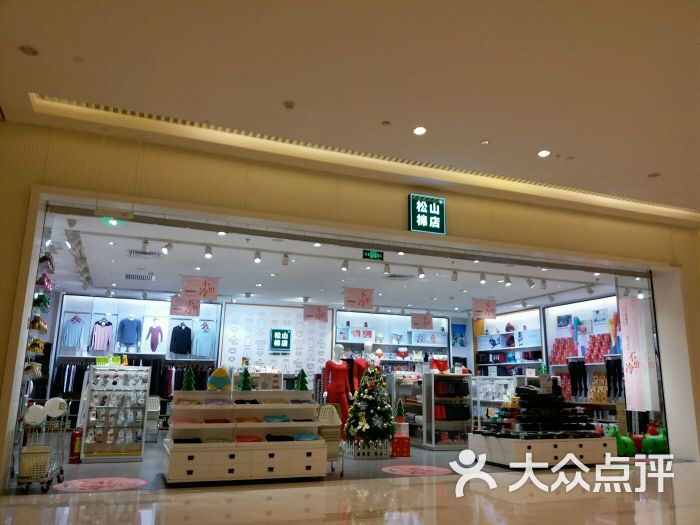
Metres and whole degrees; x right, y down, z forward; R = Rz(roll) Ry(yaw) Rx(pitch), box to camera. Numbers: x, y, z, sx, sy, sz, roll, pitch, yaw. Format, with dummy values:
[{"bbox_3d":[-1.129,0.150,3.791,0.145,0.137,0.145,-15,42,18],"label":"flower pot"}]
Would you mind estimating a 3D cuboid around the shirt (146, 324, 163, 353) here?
[{"bbox_3d":[-4.640,1.801,13.424,0.370,0.657,0.145,6,-13,-21],"label":"shirt"}]

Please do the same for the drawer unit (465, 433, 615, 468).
[{"bbox_3d":[2.979,2.903,8.831,1.912,0.417,1.113,6,-13,-21],"label":"drawer unit"}]

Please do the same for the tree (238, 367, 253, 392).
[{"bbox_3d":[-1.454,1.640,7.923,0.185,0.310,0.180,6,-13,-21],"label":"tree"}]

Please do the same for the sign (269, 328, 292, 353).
[{"bbox_3d":[-1.835,2.087,15.127,0.520,0.520,0.090,6,-13,-21],"label":"sign"}]

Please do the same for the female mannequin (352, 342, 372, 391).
[{"bbox_3d":[0.323,2.438,10.512,0.460,1.863,0.315,6,-13,-21],"label":"female mannequin"}]

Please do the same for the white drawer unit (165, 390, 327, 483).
[{"bbox_3d":[-1.431,2.329,7.688,1.984,1.129,1.139,6,-13,-21],"label":"white drawer unit"}]

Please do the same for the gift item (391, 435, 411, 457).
[{"bbox_3d":[0.863,3.341,10.300,0.340,0.335,0.330,5,-13,-18],"label":"gift item"}]

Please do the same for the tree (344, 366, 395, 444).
[{"bbox_3d":[0.370,2.718,10.398,1.000,1.500,1.000,1,-12,0],"label":"tree"}]

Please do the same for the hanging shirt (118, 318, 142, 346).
[{"bbox_3d":[-5.137,1.638,13.258,0.524,0.650,0.218,6,-13,-21],"label":"hanging shirt"}]

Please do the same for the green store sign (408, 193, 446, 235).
[{"bbox_3d":[1.183,-0.721,8.686,0.590,0.580,0.110,6,-13,-21],"label":"green store sign"}]

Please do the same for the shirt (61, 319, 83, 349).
[{"bbox_3d":[-6.665,1.675,13.550,0.470,0.680,0.130,6,-13,-21],"label":"shirt"}]

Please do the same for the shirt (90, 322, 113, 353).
[{"bbox_3d":[-5.710,1.711,13.014,0.464,0.705,0.145,6,-13,-21],"label":"shirt"}]

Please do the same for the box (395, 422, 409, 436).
[{"bbox_3d":[0.796,2.744,9.321,0.262,0.216,0.254,6,-13,-21],"label":"box"}]

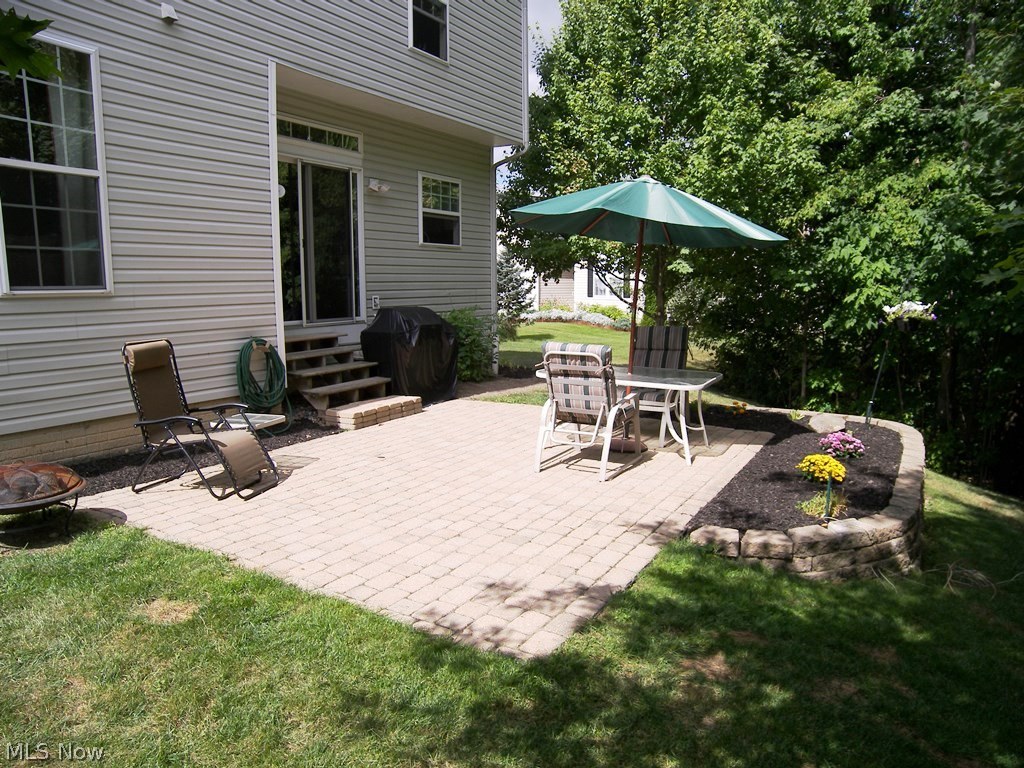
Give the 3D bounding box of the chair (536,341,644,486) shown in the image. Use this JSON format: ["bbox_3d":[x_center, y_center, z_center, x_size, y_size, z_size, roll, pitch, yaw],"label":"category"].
[{"bbox_3d":[0.690,0.157,6.119,0.630,1.100,0.880,4,9,27],"label":"chair"}]

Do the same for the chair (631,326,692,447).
[{"bbox_3d":[1.380,-0.002,7.187,0.630,1.100,0.880,4,9,26],"label":"chair"}]

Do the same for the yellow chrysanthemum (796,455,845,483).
[{"bbox_3d":[2.371,0.624,5.571,0.390,0.240,0.380,0,8,0],"label":"yellow chrysanthemum"}]

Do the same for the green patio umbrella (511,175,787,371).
[{"bbox_3d":[1.154,-0.624,6.560,2.480,2.520,2.480,4,8,-1],"label":"green patio umbrella"}]

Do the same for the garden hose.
[{"bbox_3d":[-2.492,0.005,7.120,0.260,0.900,0.500,5,10,31],"label":"garden hose"}]

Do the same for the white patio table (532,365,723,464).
[{"bbox_3d":[1.060,0.270,6.681,1.640,0.710,1.070,4,9,26],"label":"white patio table"}]

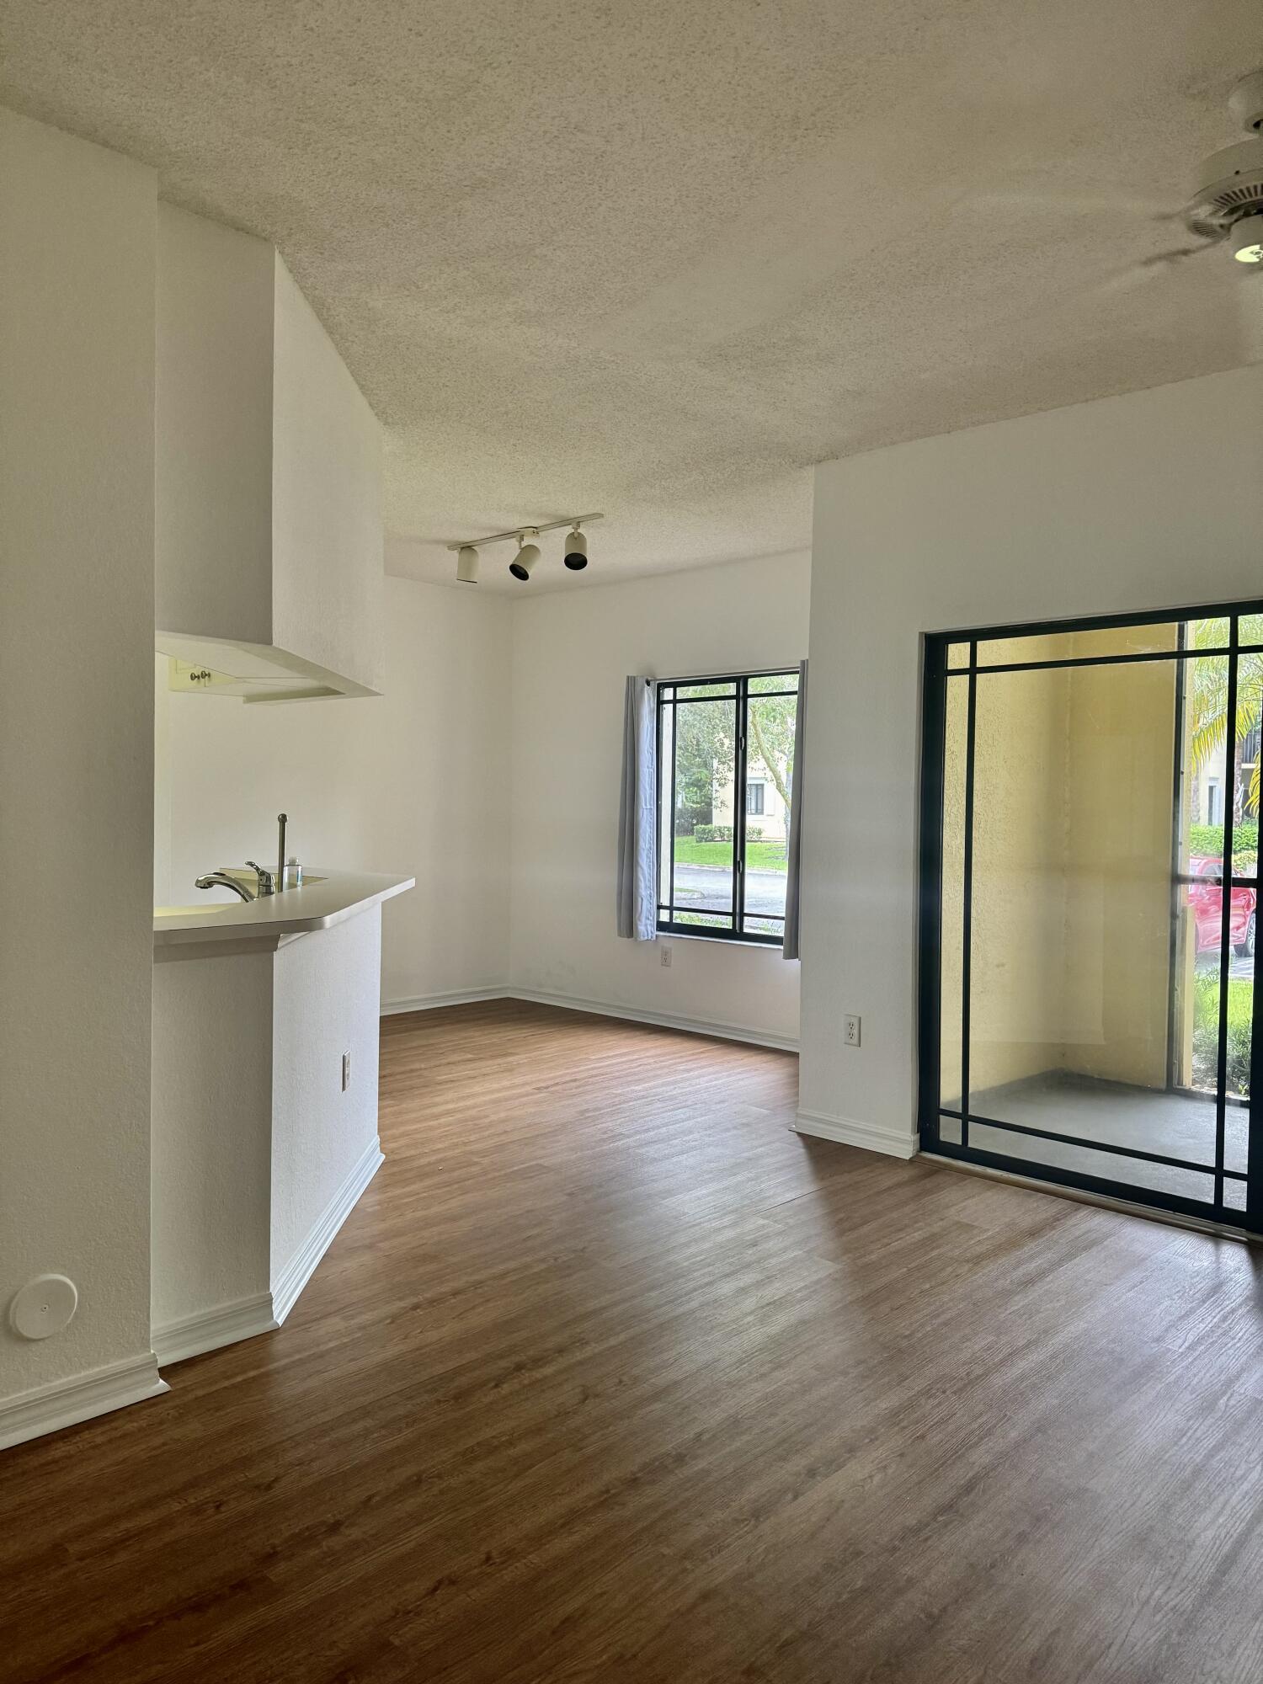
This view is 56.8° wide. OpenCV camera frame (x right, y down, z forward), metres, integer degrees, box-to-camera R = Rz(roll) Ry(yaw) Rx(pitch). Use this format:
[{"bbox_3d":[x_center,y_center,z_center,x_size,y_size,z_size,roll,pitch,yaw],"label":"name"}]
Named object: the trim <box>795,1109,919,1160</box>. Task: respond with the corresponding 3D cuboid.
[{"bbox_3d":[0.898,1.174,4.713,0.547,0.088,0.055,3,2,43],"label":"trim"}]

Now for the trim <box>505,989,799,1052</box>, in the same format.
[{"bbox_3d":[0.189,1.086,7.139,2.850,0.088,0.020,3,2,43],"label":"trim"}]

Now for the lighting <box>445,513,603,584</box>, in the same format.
[{"bbox_3d":[-0.595,-1.481,6.003,1.141,0.230,0.150,3,2,43],"label":"lighting"}]

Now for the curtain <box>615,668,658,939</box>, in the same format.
[{"bbox_3d":[0.030,-0.204,7.173,0.220,1.620,0.120,3,2,43],"label":"curtain"}]

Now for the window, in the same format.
[{"bbox_3d":[0.615,-0.189,6.838,1.220,1.542,0.090,3,2,43],"label":"window"}]

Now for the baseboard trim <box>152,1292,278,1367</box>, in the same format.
[{"bbox_3d":[-1.032,1.200,2.869,0.020,0.088,0.351,3,2,43],"label":"baseboard trim"}]

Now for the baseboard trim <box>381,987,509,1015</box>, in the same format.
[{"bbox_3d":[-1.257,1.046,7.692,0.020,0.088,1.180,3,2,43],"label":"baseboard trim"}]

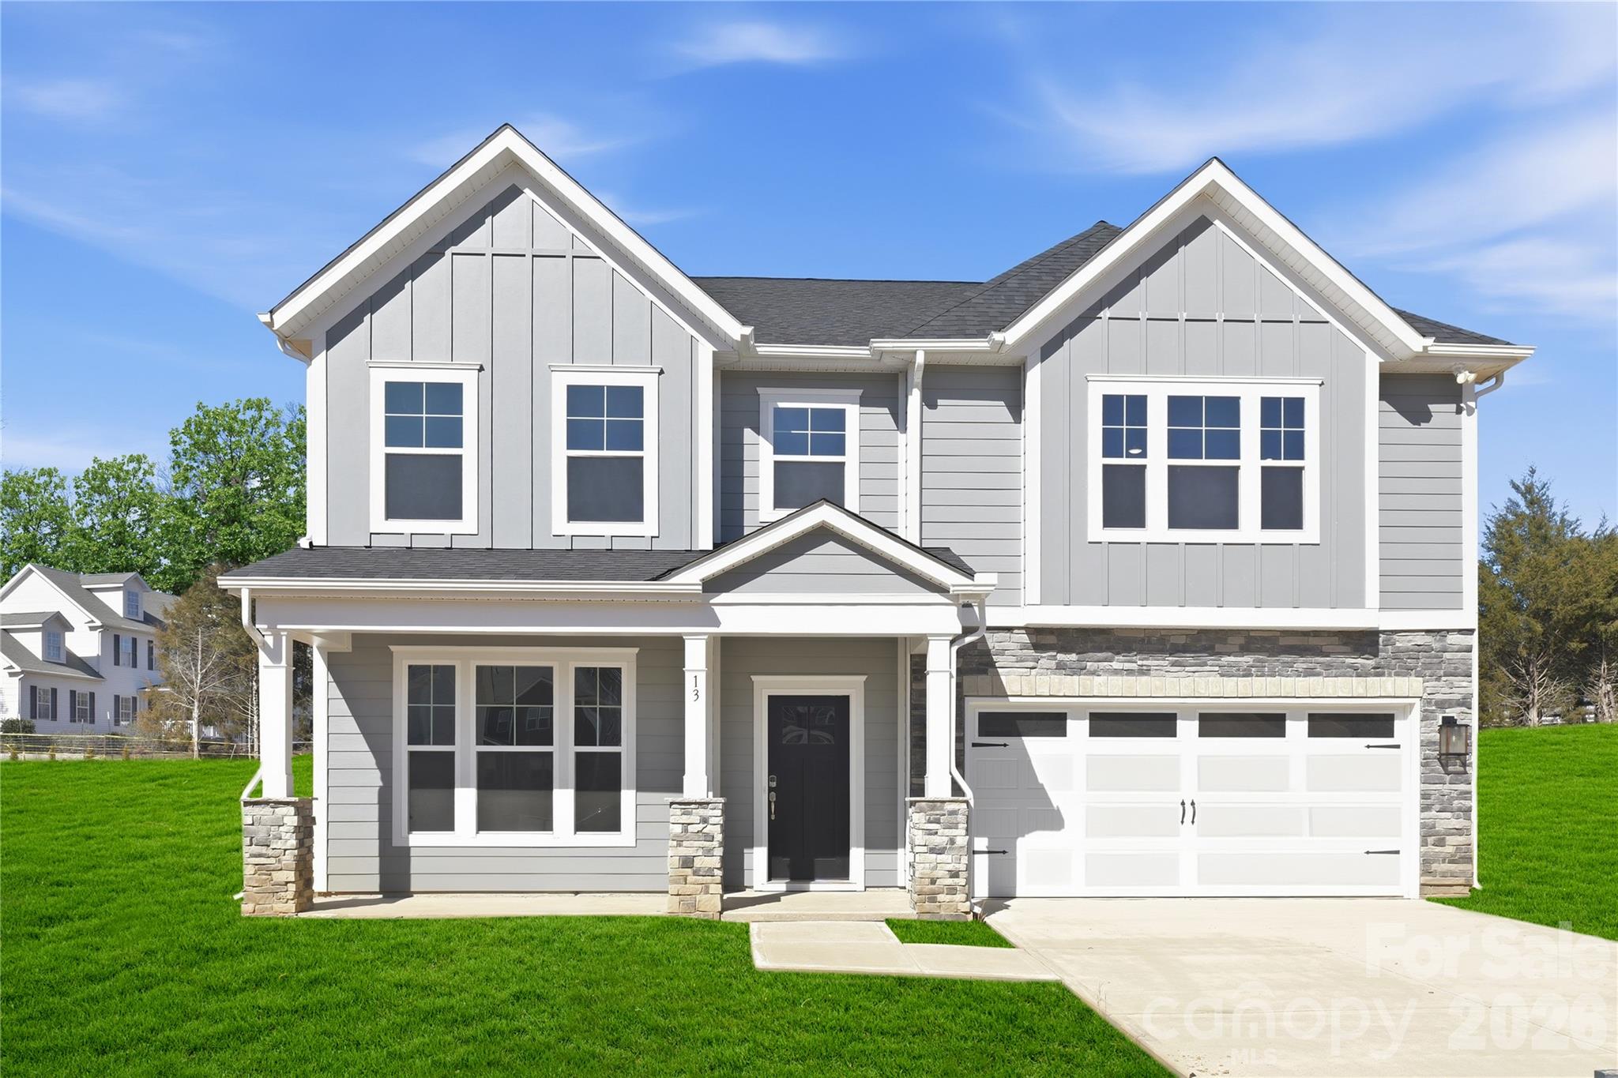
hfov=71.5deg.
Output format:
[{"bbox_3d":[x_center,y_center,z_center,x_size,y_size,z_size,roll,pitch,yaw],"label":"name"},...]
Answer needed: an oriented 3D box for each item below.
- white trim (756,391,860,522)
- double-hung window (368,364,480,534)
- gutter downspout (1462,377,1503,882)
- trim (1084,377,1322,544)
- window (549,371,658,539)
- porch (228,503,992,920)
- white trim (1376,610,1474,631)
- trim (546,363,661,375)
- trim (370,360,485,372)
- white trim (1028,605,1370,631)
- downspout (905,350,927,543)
[{"bbox_3d":[0.012,-0.917,12.330,1.161,1.501,0.070,0,0,-3],"label":"white trim"},{"bbox_3d":[-3.929,-0.912,11.473,1.135,1.746,0.070,0,0,-3],"label":"double-hung window"},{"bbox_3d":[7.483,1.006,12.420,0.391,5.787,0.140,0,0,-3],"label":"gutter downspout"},{"bbox_3d":[4.219,-0.844,11.991,2.531,1.768,0.100,0,0,-3],"label":"trim"},{"bbox_3d":[-2.095,-0.892,11.574,1.099,1.732,0.100,0,0,-3],"label":"window"},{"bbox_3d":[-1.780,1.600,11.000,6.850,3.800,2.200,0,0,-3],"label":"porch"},{"bbox_3d":[6.765,0.889,12.273,1.092,0.228,0.050,0,0,-3],"label":"white trim"},{"bbox_3d":[-2.097,-1.749,11.544,1.157,0.111,0.070,0,0,-3],"label":"trim"},{"bbox_3d":[-3.916,-1.766,11.464,1.161,0.116,0.070,0,0,-3],"label":"trim"},{"bbox_3d":[4.190,0.840,11.970,3.922,0.250,0.070,0,0,-3],"label":"white trim"},{"bbox_3d":[1.138,-0.967,11.930,0.195,2.068,0.320,0,0,-3],"label":"downspout"}]

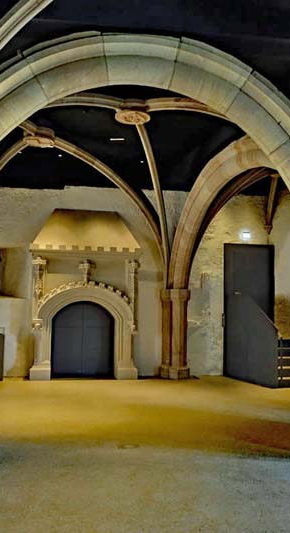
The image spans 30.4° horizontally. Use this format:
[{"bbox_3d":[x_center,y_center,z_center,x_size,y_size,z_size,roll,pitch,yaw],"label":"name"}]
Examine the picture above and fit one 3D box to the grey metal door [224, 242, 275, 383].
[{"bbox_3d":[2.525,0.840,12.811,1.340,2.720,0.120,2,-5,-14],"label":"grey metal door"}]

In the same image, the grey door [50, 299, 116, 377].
[{"bbox_3d":[-1.321,1.612,11.668,1.370,1.660,0.280,2,-5,-12],"label":"grey door"}]

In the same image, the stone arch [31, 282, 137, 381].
[{"bbox_3d":[-1.287,1.394,11.695,2.270,2.100,0.420,2,-5,-12],"label":"stone arch"}]

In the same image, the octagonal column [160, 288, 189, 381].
[{"bbox_3d":[0.661,1.507,11.900,0.640,1.980,0.580,2,-5,-14],"label":"octagonal column"}]

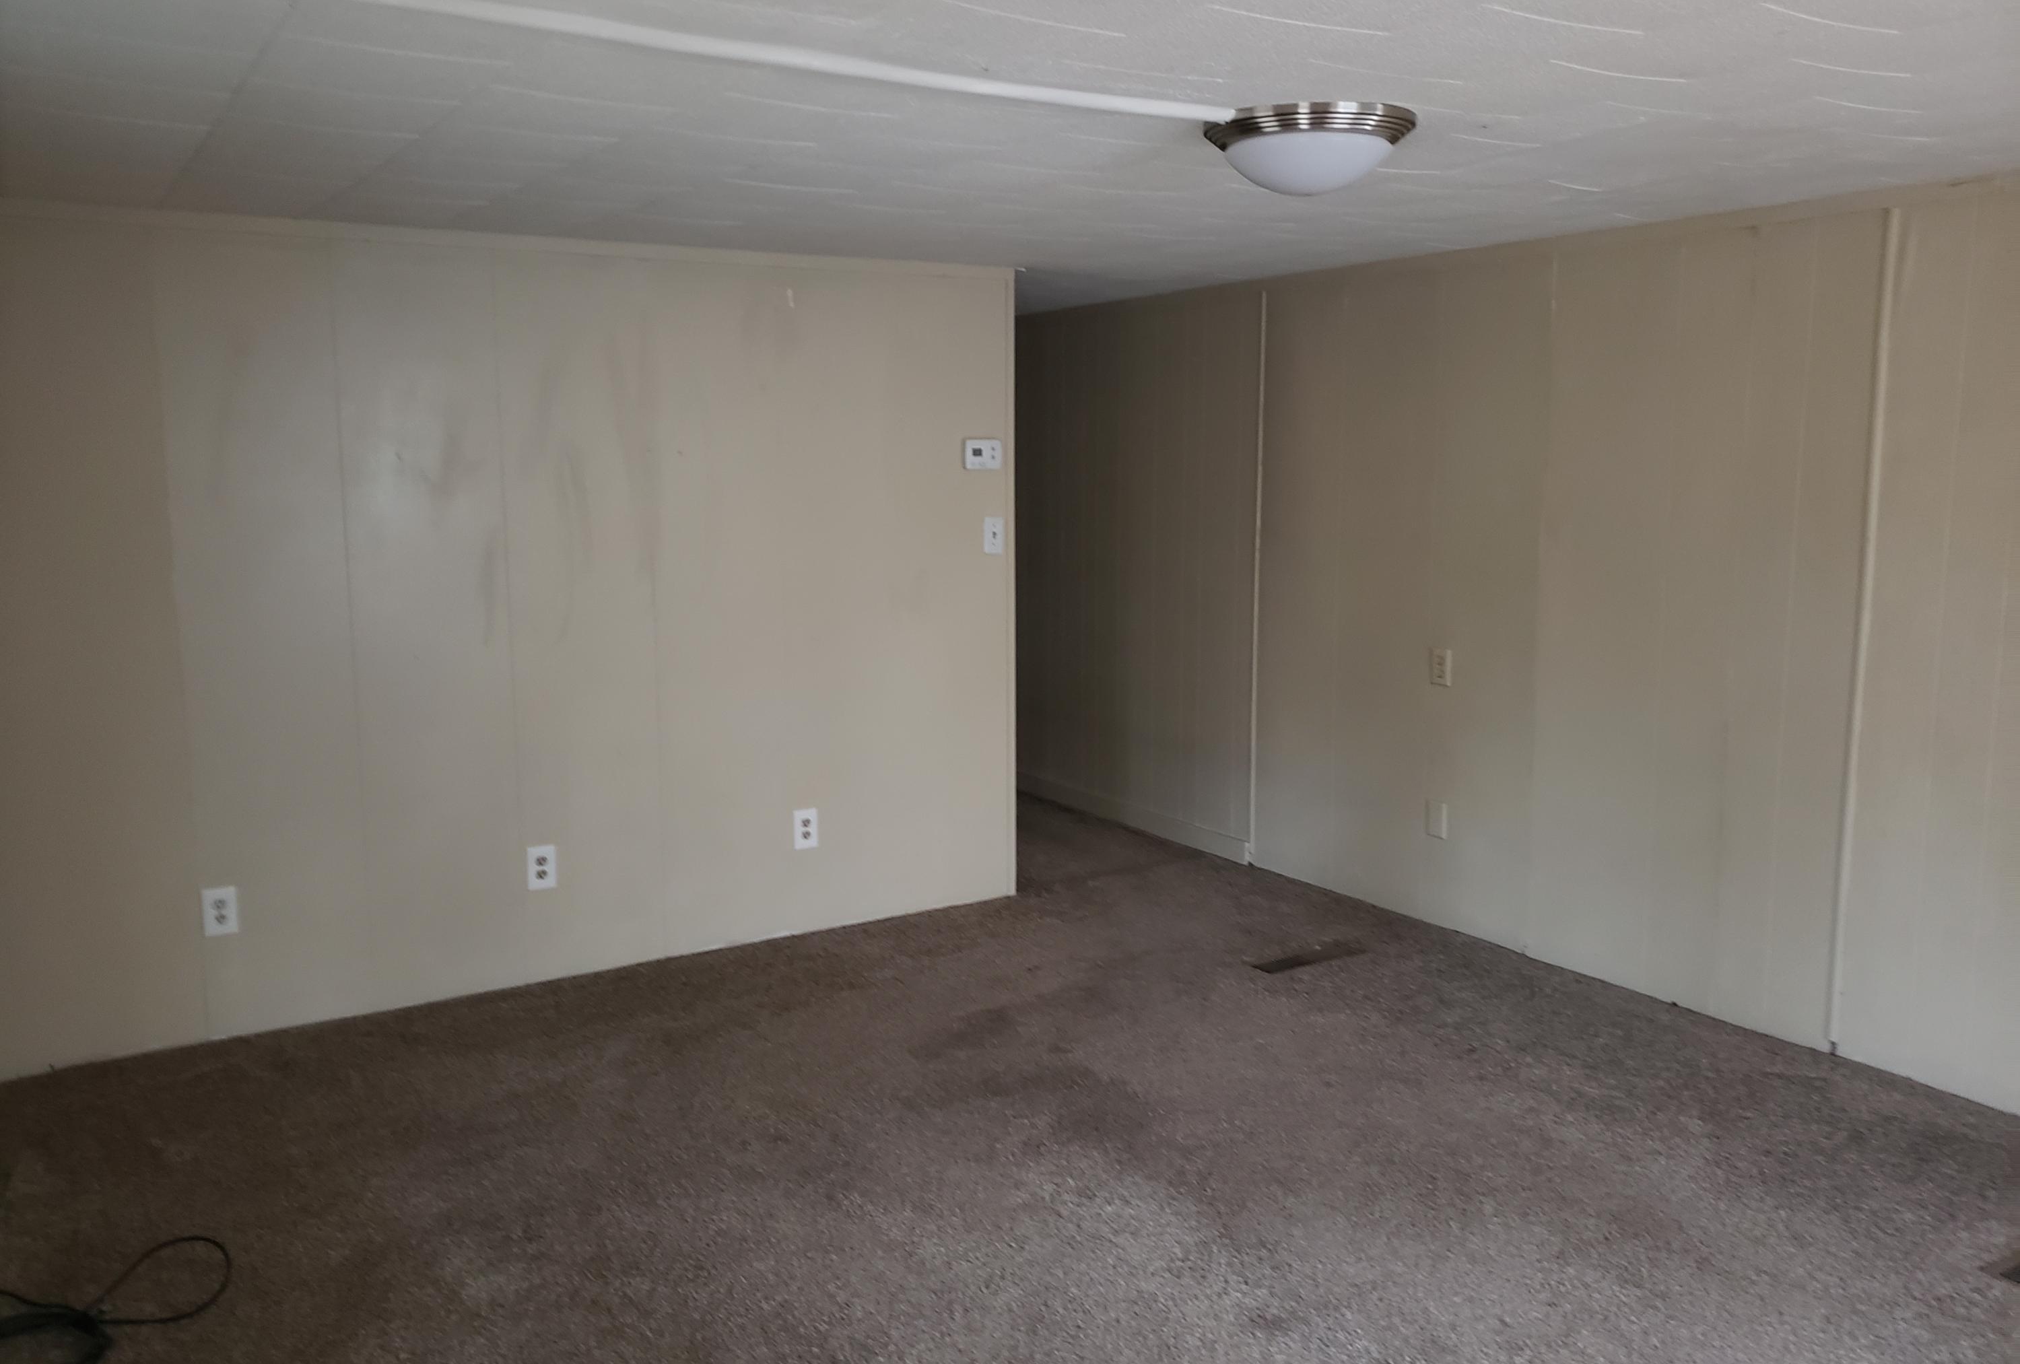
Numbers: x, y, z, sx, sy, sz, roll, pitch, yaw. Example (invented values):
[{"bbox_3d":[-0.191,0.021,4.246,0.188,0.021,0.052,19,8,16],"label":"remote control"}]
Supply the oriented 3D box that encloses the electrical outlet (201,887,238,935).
[{"bbox_3d":[-1.976,0.573,3.798,0.075,0.119,0.010,-5,9,-33],"label":"electrical outlet"}]

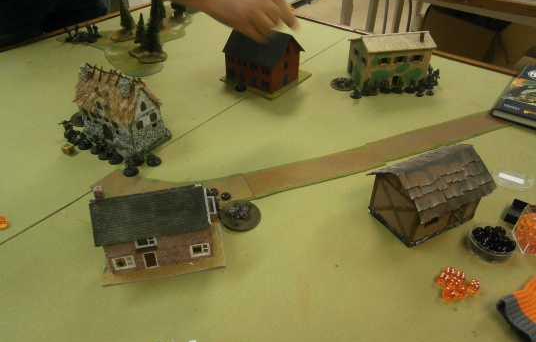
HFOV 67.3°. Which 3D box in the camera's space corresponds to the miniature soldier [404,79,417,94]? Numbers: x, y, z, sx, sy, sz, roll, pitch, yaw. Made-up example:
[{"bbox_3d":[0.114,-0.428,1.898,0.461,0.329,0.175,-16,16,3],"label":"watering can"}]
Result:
[{"bbox_3d":[0.310,-0.184,0.868,0.025,0.032,0.025,-11,41,-12],"label":"miniature soldier"}]

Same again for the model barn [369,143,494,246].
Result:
[{"bbox_3d":[0.226,0.024,0.566,0.136,0.102,0.106,-19,43,-21],"label":"model barn"}]

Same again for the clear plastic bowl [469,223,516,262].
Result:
[{"bbox_3d":[0.299,0.098,0.540,0.057,0.021,0.057,0,40,0],"label":"clear plastic bowl"}]

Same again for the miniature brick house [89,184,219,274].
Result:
[{"bbox_3d":[-0.133,0.058,0.501,0.139,0.116,0.080,-8,40,-10],"label":"miniature brick house"}]

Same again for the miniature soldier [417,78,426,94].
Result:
[{"bbox_3d":[0.337,-0.190,0.880,0.025,0.029,0.025,0,39,0],"label":"miniature soldier"}]

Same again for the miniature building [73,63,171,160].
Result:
[{"bbox_3d":[-0.264,-0.115,0.714,0.151,0.124,0.097,23,44,26],"label":"miniature building"}]

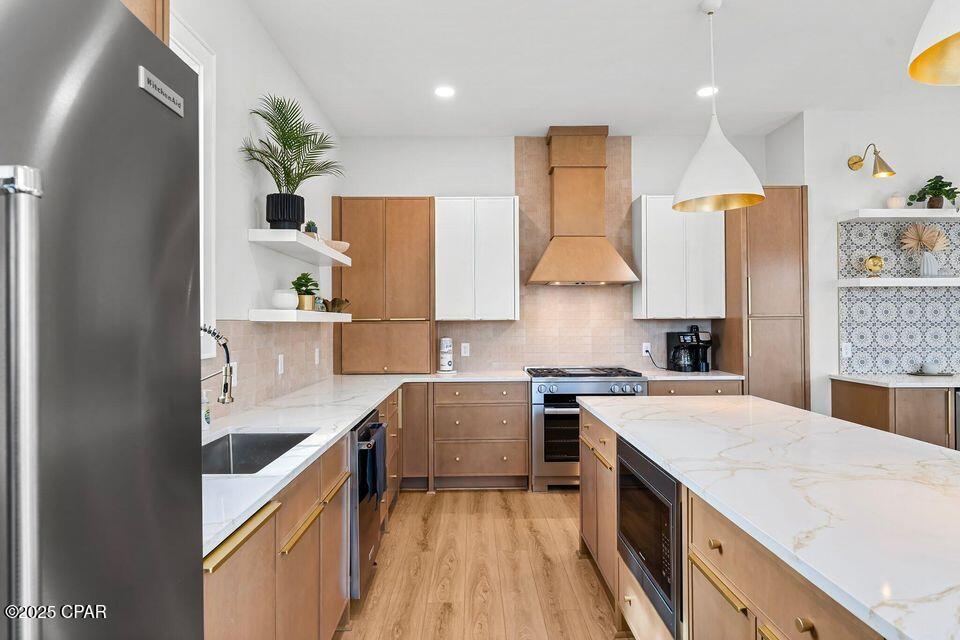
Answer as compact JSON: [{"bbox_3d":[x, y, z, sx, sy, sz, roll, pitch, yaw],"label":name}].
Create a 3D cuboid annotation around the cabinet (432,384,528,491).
[{"bbox_3d":[0.007,0.936,4.386,0.777,0.879,0.600,0,0,-1],"label":"cabinet"}]

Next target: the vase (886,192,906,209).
[{"bbox_3d":[3.313,-0.936,4.031,0.157,0.160,0.157,0,0,-1],"label":"vase"}]

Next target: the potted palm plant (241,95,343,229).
[{"bbox_3d":[-1.021,-0.866,2.865,0.470,0.753,0.490,0,0,-1],"label":"potted palm plant"}]

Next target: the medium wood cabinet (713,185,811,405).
[{"bbox_3d":[2.422,0.147,4.434,0.544,2.492,0.560,0,0,-1],"label":"medium wood cabinet"}]

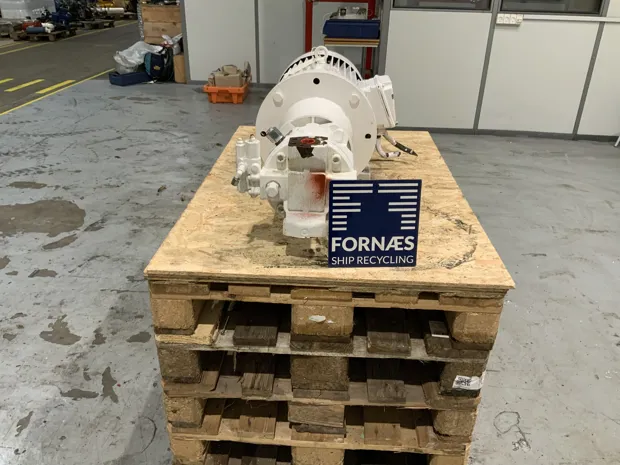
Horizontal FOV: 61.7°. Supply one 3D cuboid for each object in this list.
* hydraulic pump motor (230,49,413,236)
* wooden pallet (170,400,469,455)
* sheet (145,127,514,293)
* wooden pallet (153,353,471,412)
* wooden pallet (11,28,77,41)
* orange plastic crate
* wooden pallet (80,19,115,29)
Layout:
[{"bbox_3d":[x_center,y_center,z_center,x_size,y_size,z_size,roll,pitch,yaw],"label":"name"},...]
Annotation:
[{"bbox_3d":[0.055,-0.344,1.600,0.465,0.415,0.970,2,27,2],"label":"hydraulic pump motor"},{"bbox_3d":[0.054,0.214,1.891,0.800,0.148,1.200,2,27,2],"label":"wooden pallet"},{"bbox_3d":[0.071,-0.164,1.729,0.830,0.022,1.250,2,27,2],"label":"sheet"},{"bbox_3d":[0.057,0.077,1.817,0.800,0.148,1.200,2,27,2],"label":"wooden pallet"},{"bbox_3d":[-5.494,-4.131,10.839,0.800,0.144,1.200,0,27,-3],"label":"wooden pallet"},{"bbox_3d":[-0.932,-1.575,5.879,0.445,0.172,0.350,2,27,2],"label":"orange plastic crate"},{"bbox_3d":[-5.403,-5.187,12.943,0.800,0.144,1.200,-2,27,-7],"label":"wooden pallet"}]

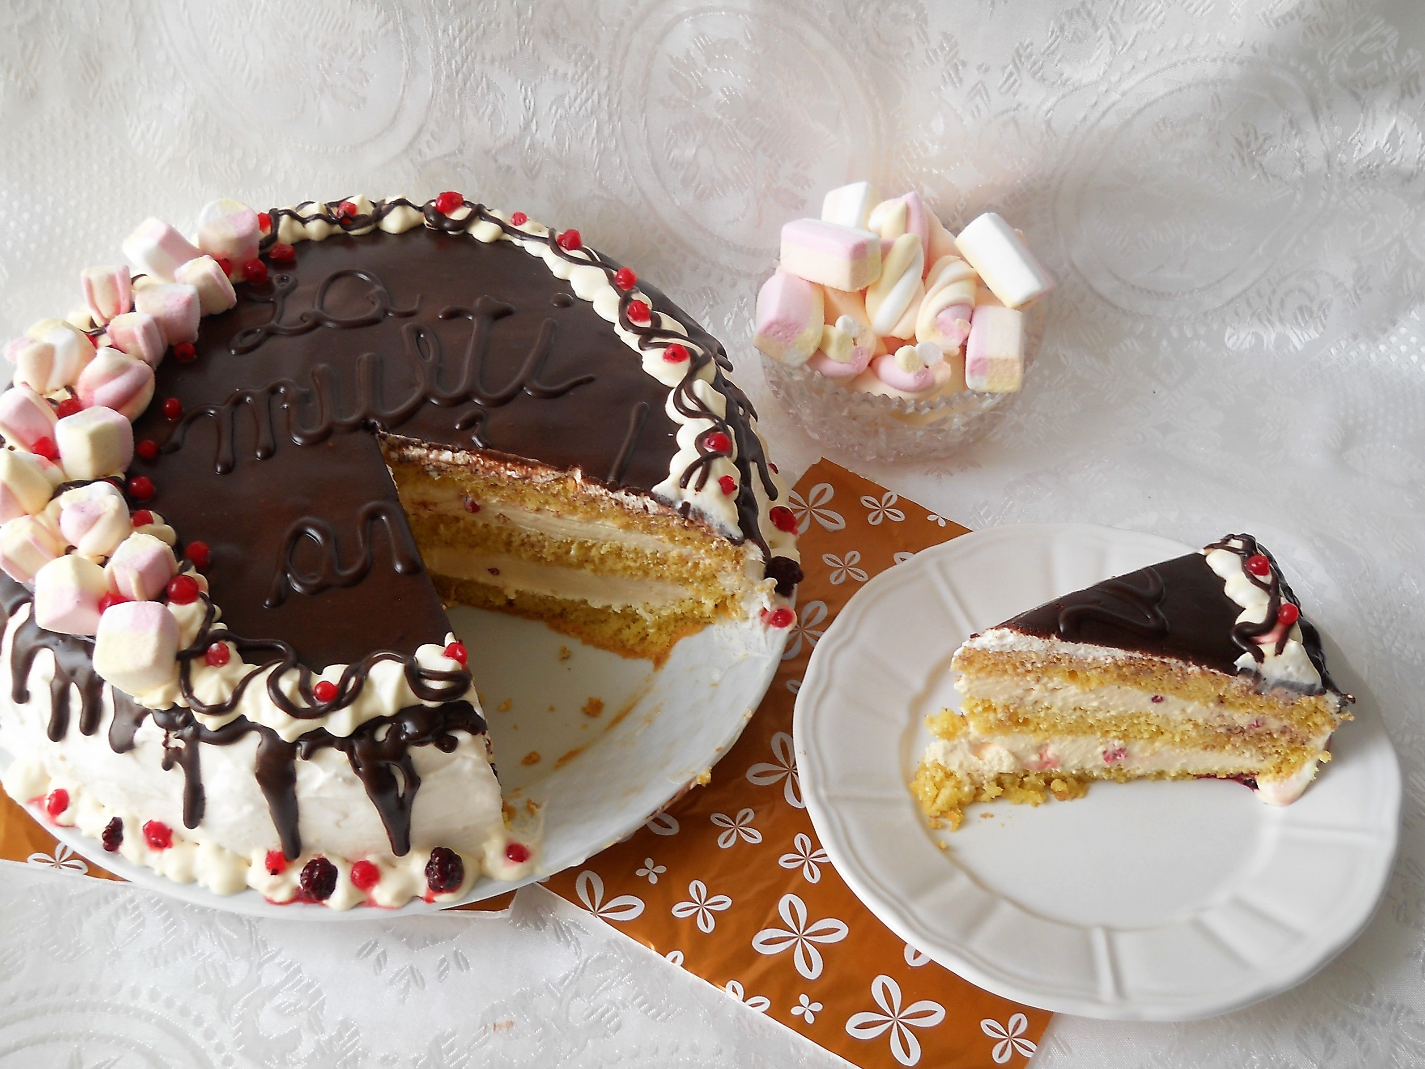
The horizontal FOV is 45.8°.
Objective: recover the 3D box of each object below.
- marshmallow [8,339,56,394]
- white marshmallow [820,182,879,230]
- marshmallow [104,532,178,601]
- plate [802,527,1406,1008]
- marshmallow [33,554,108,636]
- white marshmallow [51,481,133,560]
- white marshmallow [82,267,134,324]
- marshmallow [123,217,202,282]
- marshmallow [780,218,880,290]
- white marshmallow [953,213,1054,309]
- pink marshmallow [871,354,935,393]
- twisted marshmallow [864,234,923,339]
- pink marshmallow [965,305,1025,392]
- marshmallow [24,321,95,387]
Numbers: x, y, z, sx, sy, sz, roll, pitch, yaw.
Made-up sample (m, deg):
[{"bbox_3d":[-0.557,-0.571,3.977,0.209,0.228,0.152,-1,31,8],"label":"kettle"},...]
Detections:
[{"bbox_3d":[-0.250,-0.061,0.621,0.017,0.018,0.019,6,19,-22],"label":"marshmallow"},{"bbox_3d":[0.053,-0.118,0.655,0.018,0.018,0.030,-6,66,34],"label":"white marshmallow"},{"bbox_3d":[-0.170,0.010,0.505,0.016,0.017,0.016,18,45,23],"label":"marshmallow"},{"bbox_3d":[0.132,0.079,0.592,0.207,0.022,0.207,-1,47,1],"label":"plate"},{"bbox_3d":[-0.209,0.020,0.551,0.018,0.018,0.018,-27,62,17],"label":"marshmallow"},{"bbox_3d":[-0.189,-0.004,0.515,0.021,0.018,0.019,-4,48,-3],"label":"white marshmallow"},{"bbox_3d":[-0.231,-0.091,0.645,0.018,0.020,0.018,-6,21,-19],"label":"white marshmallow"},{"bbox_3d":[-0.195,-0.099,0.607,0.019,0.024,0.018,24,70,46],"label":"marshmallow"},{"bbox_3d":[0.044,-0.105,0.635,0.035,0.019,0.018,21,35,36],"label":"marshmallow"},{"bbox_3d":[0.119,-0.113,0.694,0.020,0.019,0.035,-37,80,18],"label":"white marshmallow"},{"bbox_3d":[0.078,-0.065,0.686,0.027,0.018,0.025,6,25,6],"label":"pink marshmallow"},{"bbox_3d":[0.069,-0.094,0.638,0.019,0.019,0.037,9,72,5],"label":"twisted marshmallow"},{"bbox_3d":[0.114,-0.075,0.680,0.021,0.018,0.027,2,50,10],"label":"pink marshmallow"},{"bbox_3d":[-0.222,-0.061,0.572,0.022,0.020,0.020,0,48,0],"label":"marshmallow"}]

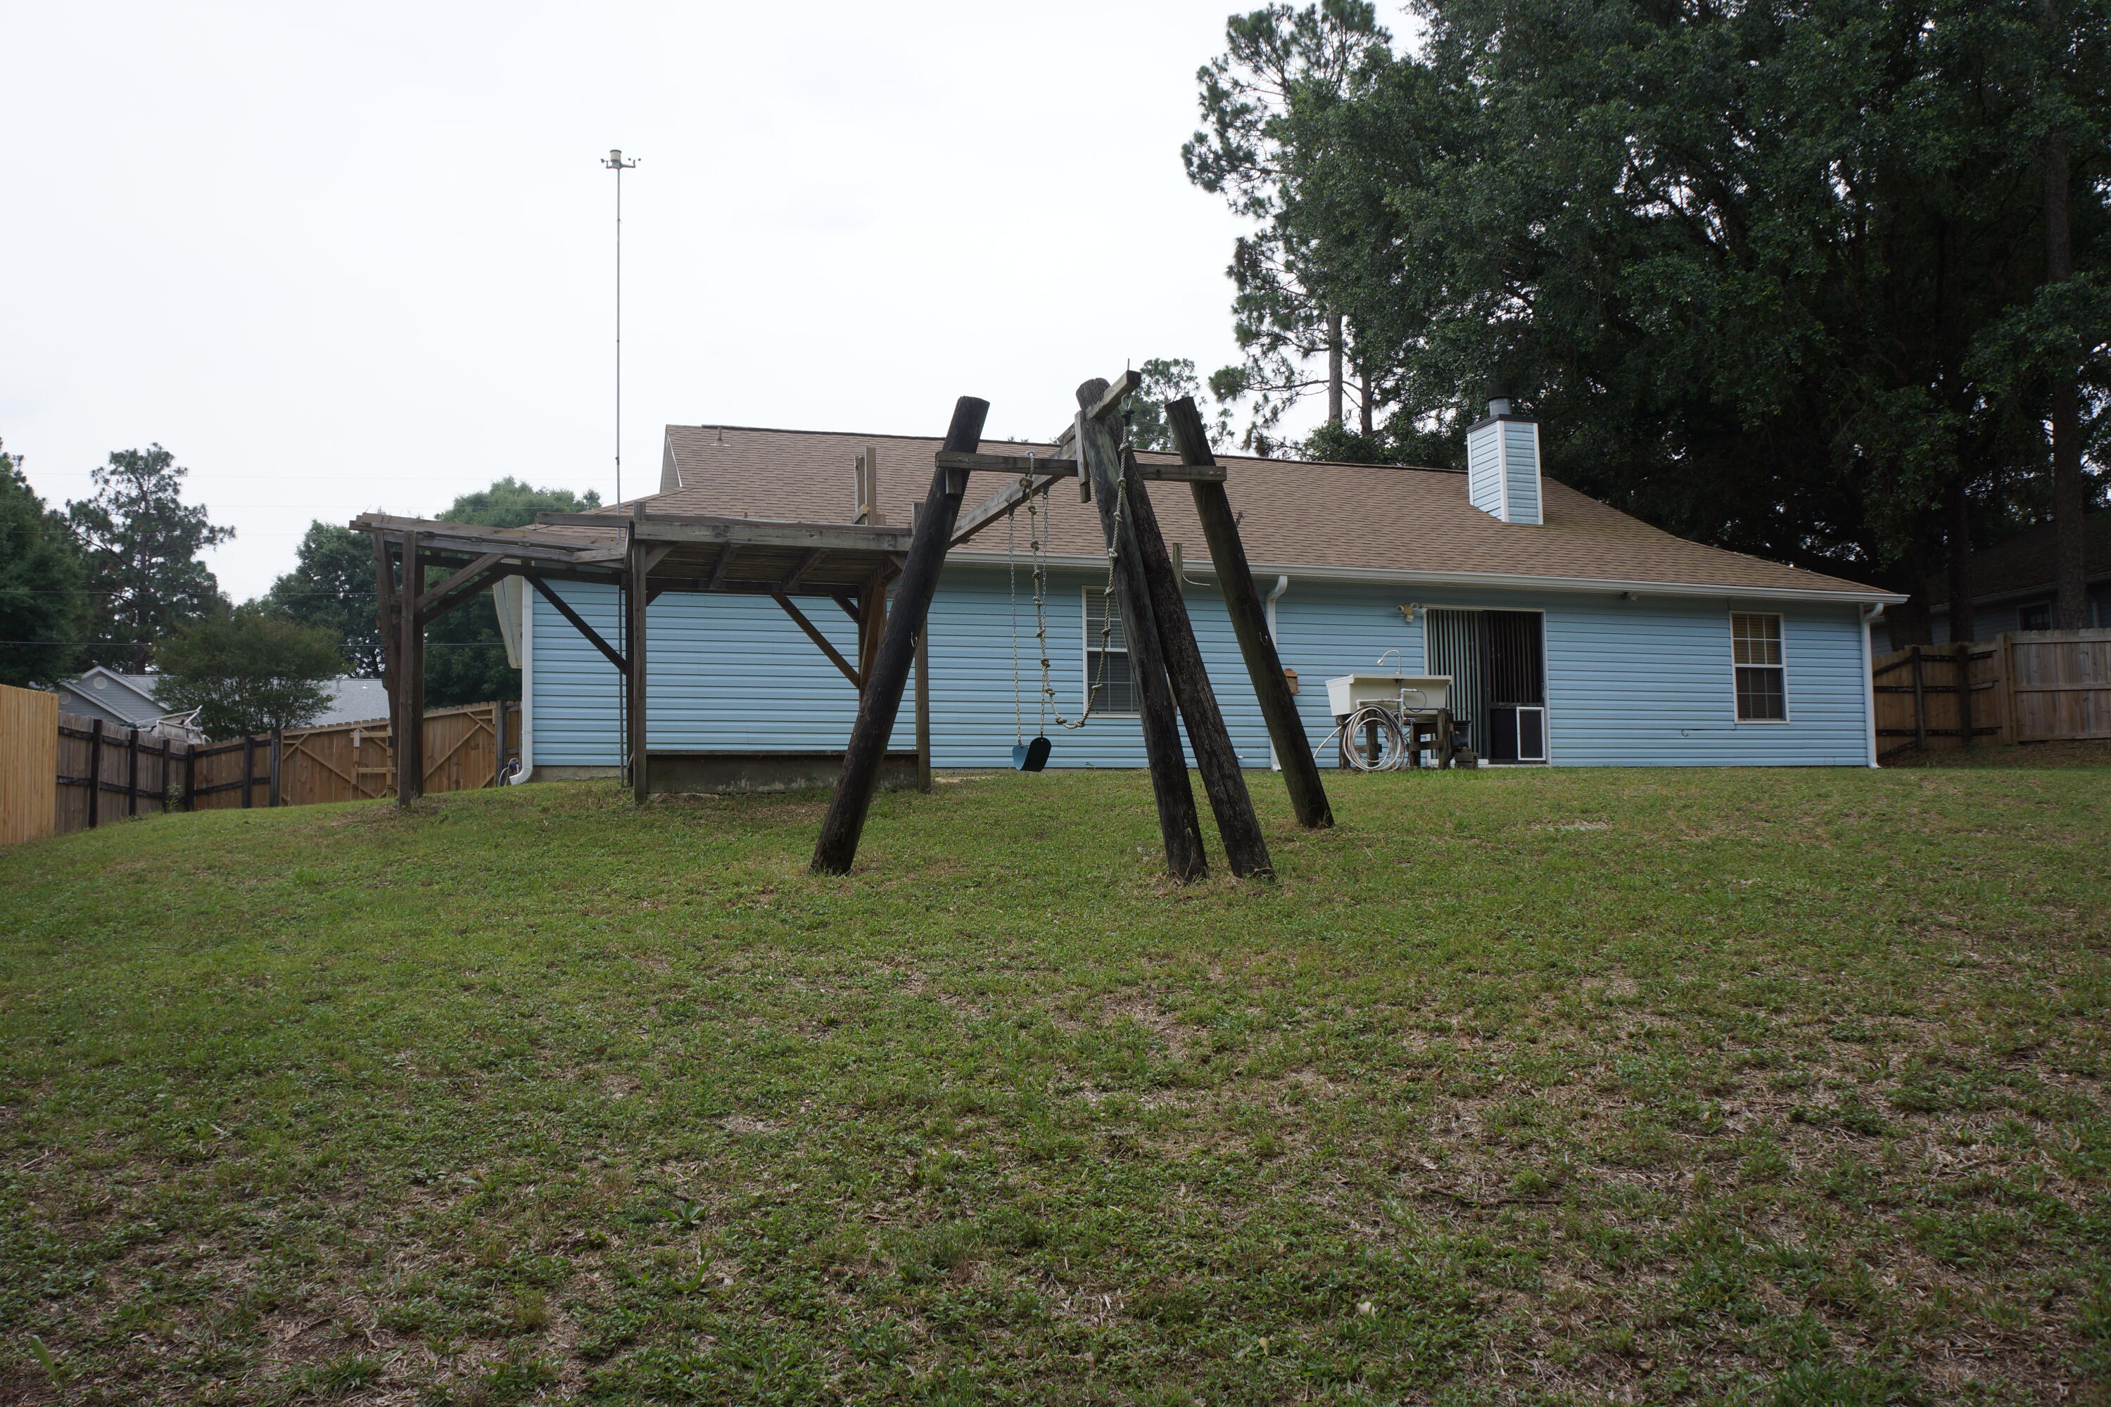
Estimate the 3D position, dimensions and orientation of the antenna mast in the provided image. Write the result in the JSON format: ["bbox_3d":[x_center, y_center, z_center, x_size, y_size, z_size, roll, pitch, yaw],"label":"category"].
[{"bbox_3d":[-4.435,-2.469,16.180,0.360,6.660,0.360,1,-5,-18],"label":"antenna mast"}]

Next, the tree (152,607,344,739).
[{"bbox_3d":[-17.806,0.881,34.748,4.300,6.088,4.300,1,-5,-18],"label":"tree"}]

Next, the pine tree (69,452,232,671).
[{"bbox_3d":[-38.796,-1.783,67.225,7.200,18.753,7.200,1,-5,-18],"label":"pine tree"}]

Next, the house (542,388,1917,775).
[{"bbox_3d":[1.347,-1.488,24.627,18.850,5.800,11.300,1,-5,-18],"label":"house"}]

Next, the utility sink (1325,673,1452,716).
[{"bbox_3d":[3.099,-0.056,14.801,1.027,0.356,0.620,1,-5,-18],"label":"utility sink"}]

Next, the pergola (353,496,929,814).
[{"bbox_3d":[-3.807,-0.325,14.666,4.820,2.620,2.900,1,-5,-18],"label":"pergola"}]

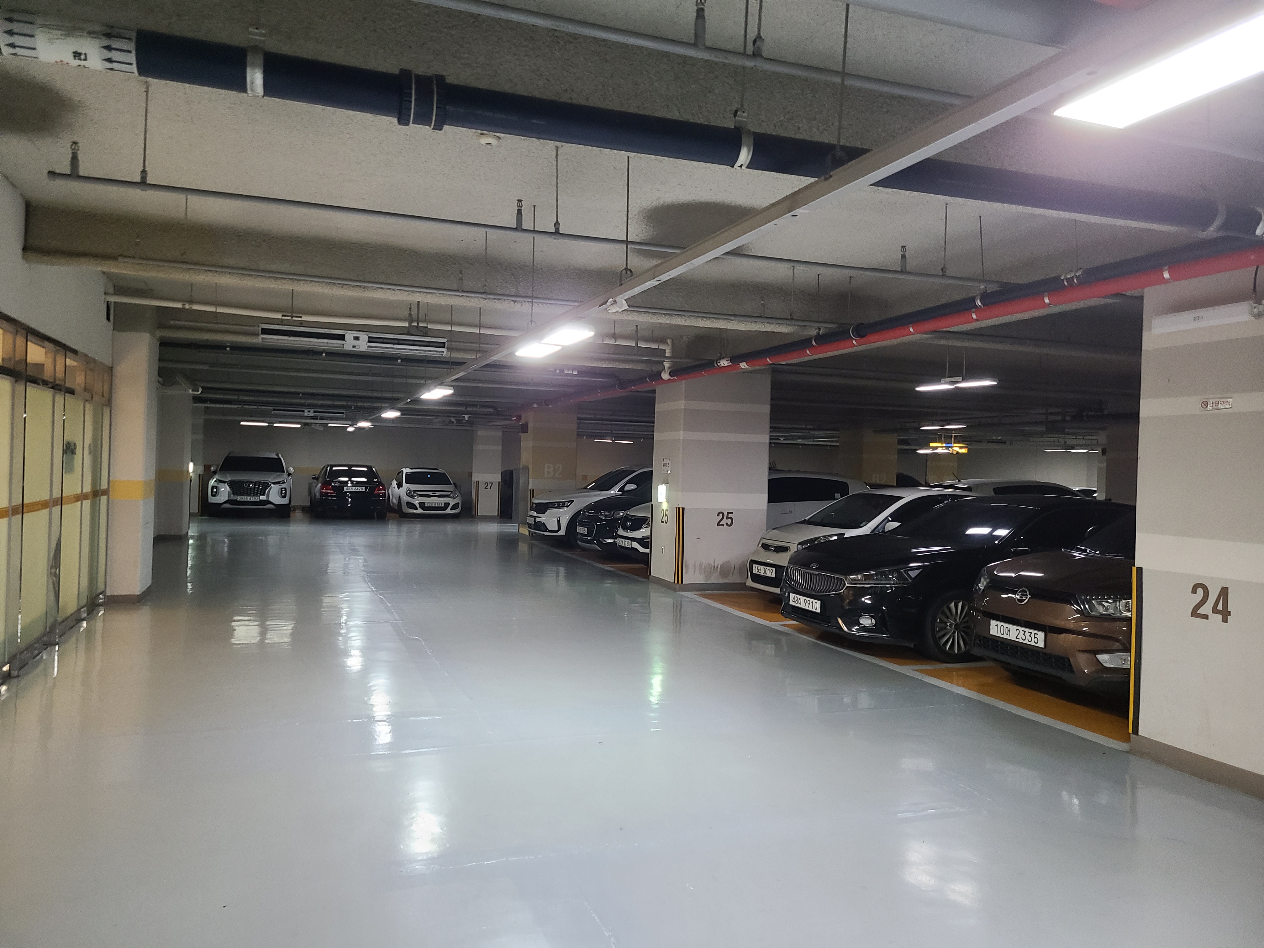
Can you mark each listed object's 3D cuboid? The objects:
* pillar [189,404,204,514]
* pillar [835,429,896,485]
[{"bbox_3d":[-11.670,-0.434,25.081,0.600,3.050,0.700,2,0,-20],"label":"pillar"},{"bbox_3d":[5.763,0.220,23.264,1.000,2.800,1.050,2,0,-20],"label":"pillar"}]

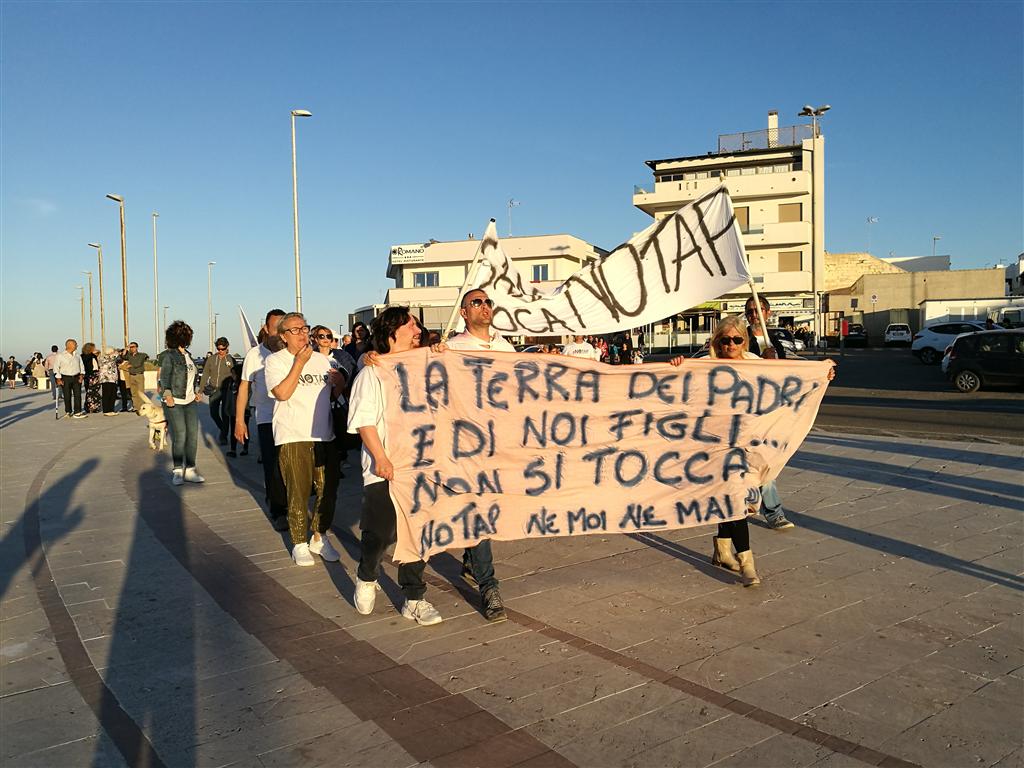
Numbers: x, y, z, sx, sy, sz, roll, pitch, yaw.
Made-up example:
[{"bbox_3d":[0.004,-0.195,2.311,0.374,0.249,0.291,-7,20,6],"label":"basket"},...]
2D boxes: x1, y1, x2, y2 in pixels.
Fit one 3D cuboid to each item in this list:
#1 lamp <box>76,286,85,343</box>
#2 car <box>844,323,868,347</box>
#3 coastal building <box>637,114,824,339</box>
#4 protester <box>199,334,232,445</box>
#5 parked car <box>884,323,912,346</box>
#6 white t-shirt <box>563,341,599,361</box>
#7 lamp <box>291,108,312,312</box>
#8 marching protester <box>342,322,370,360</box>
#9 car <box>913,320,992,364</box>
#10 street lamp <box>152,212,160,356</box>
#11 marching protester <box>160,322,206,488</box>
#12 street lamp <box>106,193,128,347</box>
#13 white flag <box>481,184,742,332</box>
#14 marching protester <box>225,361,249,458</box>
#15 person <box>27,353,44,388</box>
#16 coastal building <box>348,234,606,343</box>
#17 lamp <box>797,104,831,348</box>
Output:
[{"bbox_3d":[-42.634,-5.226,78.800,0.900,8.400,0.300,-2,3,-30],"label":"lamp"},{"bbox_3d":[22.345,-3.188,52.291,1.700,1.480,3.950,0,2,21],"label":"car"},{"bbox_3d":[15.691,-10.033,57.255,12.200,15.700,12.500,0,2,19],"label":"coastal building"},{"bbox_3d":[-4.751,0.115,12.770,0.520,1.710,0.420,-2,2,-18],"label":"protester"},{"bbox_3d":[25.050,-3.063,51.800,1.690,1.500,3.950,0,2,25],"label":"parked car"},{"bbox_3d":[1.138,-0.342,13.012,0.600,0.700,0.280,-1,2,3],"label":"white t-shirt"},{"bbox_3d":[-6.023,-3.748,23.600,0.700,8.500,0.280,-2,3,-28],"label":"lamp"},{"bbox_3d":[-1.738,0.157,9.100,0.500,1.690,0.330,-2,2,-14],"label":"marching protester"},{"bbox_3d":[17.850,-1.590,30.700,1.830,1.650,4.400,-3,3,-35],"label":"car"},{"bbox_3d":[-20.426,-4.962,46.423,0.280,9.800,0.720,-1,2,7],"label":"street lamp"},{"bbox_3d":[-3.522,0.210,8.470,0.340,1.700,0.460,0,2,32],"label":"marching protester"},{"bbox_3d":[-17.723,-4.086,36.028,0.720,8.900,0.280,-2,2,-30],"label":"street lamp"},{"bbox_3d":[0.750,-0.882,5.400,2.330,1.100,0.400,-2,3,-29],"label":"white flag"},{"bbox_3d":[-3.779,0.339,10.976,0.400,1.320,0.350,-1,2,-12],"label":"marching protester"},{"bbox_3d":[-18.158,-0.451,30.500,0.750,1.330,0.550,-2,3,-30],"label":"person"},{"bbox_3d":[-2.400,-6.705,64.400,17.800,8.200,14.000,0,2,19],"label":"coastal building"},{"bbox_3d":[15.296,-7.728,40.221,1.650,12.400,1.650,-3,3,-37],"label":"lamp"}]

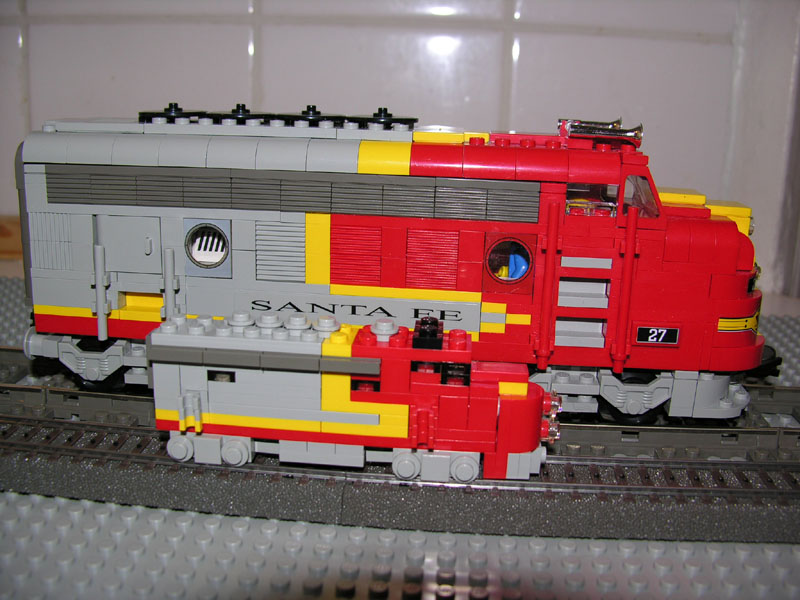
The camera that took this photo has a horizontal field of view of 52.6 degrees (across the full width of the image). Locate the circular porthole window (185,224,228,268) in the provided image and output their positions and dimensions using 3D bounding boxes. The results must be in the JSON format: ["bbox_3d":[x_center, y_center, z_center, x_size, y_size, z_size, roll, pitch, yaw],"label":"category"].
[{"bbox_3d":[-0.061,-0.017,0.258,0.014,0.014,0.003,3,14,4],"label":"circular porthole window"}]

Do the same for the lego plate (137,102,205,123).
[{"bbox_3d":[-0.076,-0.063,0.273,0.024,0.007,0.024,3,14,5],"label":"lego plate"}]

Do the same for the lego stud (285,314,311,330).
[{"bbox_3d":[-0.028,0.007,0.223,0.008,0.005,0.008,3,14,4],"label":"lego stud"}]

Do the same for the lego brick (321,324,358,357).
[{"bbox_3d":[-0.016,0.011,0.223,0.008,0.005,0.016,3,14,4],"label":"lego brick"}]

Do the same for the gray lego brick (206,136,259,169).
[{"bbox_3d":[-0.051,-0.047,0.257,0.016,0.010,0.016,3,14,5],"label":"gray lego brick"}]

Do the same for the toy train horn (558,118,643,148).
[{"bbox_3d":[0.064,-0.054,0.260,0.027,0.010,0.016,3,14,5],"label":"toy train horn"}]

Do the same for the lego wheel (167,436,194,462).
[{"bbox_3d":[-0.062,0.042,0.230,0.008,0.008,0.005,3,14,6],"label":"lego wheel"}]

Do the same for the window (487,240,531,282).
[{"bbox_3d":[0.034,-0.013,0.250,0.014,0.014,0.004,3,14,5],"label":"window"}]

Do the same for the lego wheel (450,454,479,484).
[{"bbox_3d":[0.018,0.046,0.219,0.008,0.008,0.005,3,14,4],"label":"lego wheel"}]

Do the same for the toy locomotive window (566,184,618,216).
[{"bbox_3d":[0.058,-0.031,0.246,0.016,0.010,0.008,3,14,5],"label":"toy locomotive window"}]

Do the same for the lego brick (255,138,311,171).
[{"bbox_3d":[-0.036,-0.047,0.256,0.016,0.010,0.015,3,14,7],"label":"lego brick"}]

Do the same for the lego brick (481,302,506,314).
[{"bbox_3d":[0.030,0.002,0.256,0.008,0.003,0.008,3,14,5],"label":"lego brick"}]

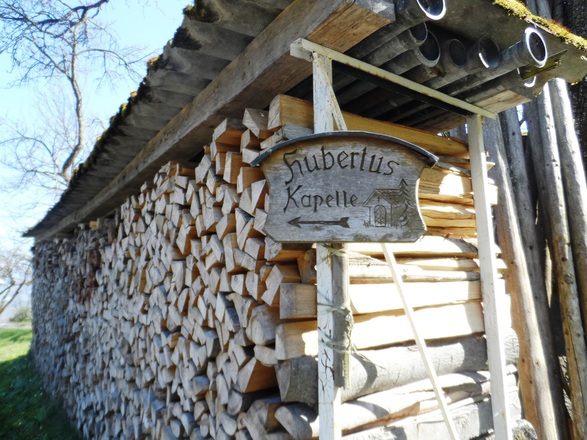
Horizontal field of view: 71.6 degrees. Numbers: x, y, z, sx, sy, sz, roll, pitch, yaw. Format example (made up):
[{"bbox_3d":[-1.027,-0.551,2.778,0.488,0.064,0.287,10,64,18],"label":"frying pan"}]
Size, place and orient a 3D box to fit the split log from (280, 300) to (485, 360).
[{"bbox_3d":[0.374,0.316,1.254,1.020,0.110,0.070,5,-9,-36],"label":"split log"}]

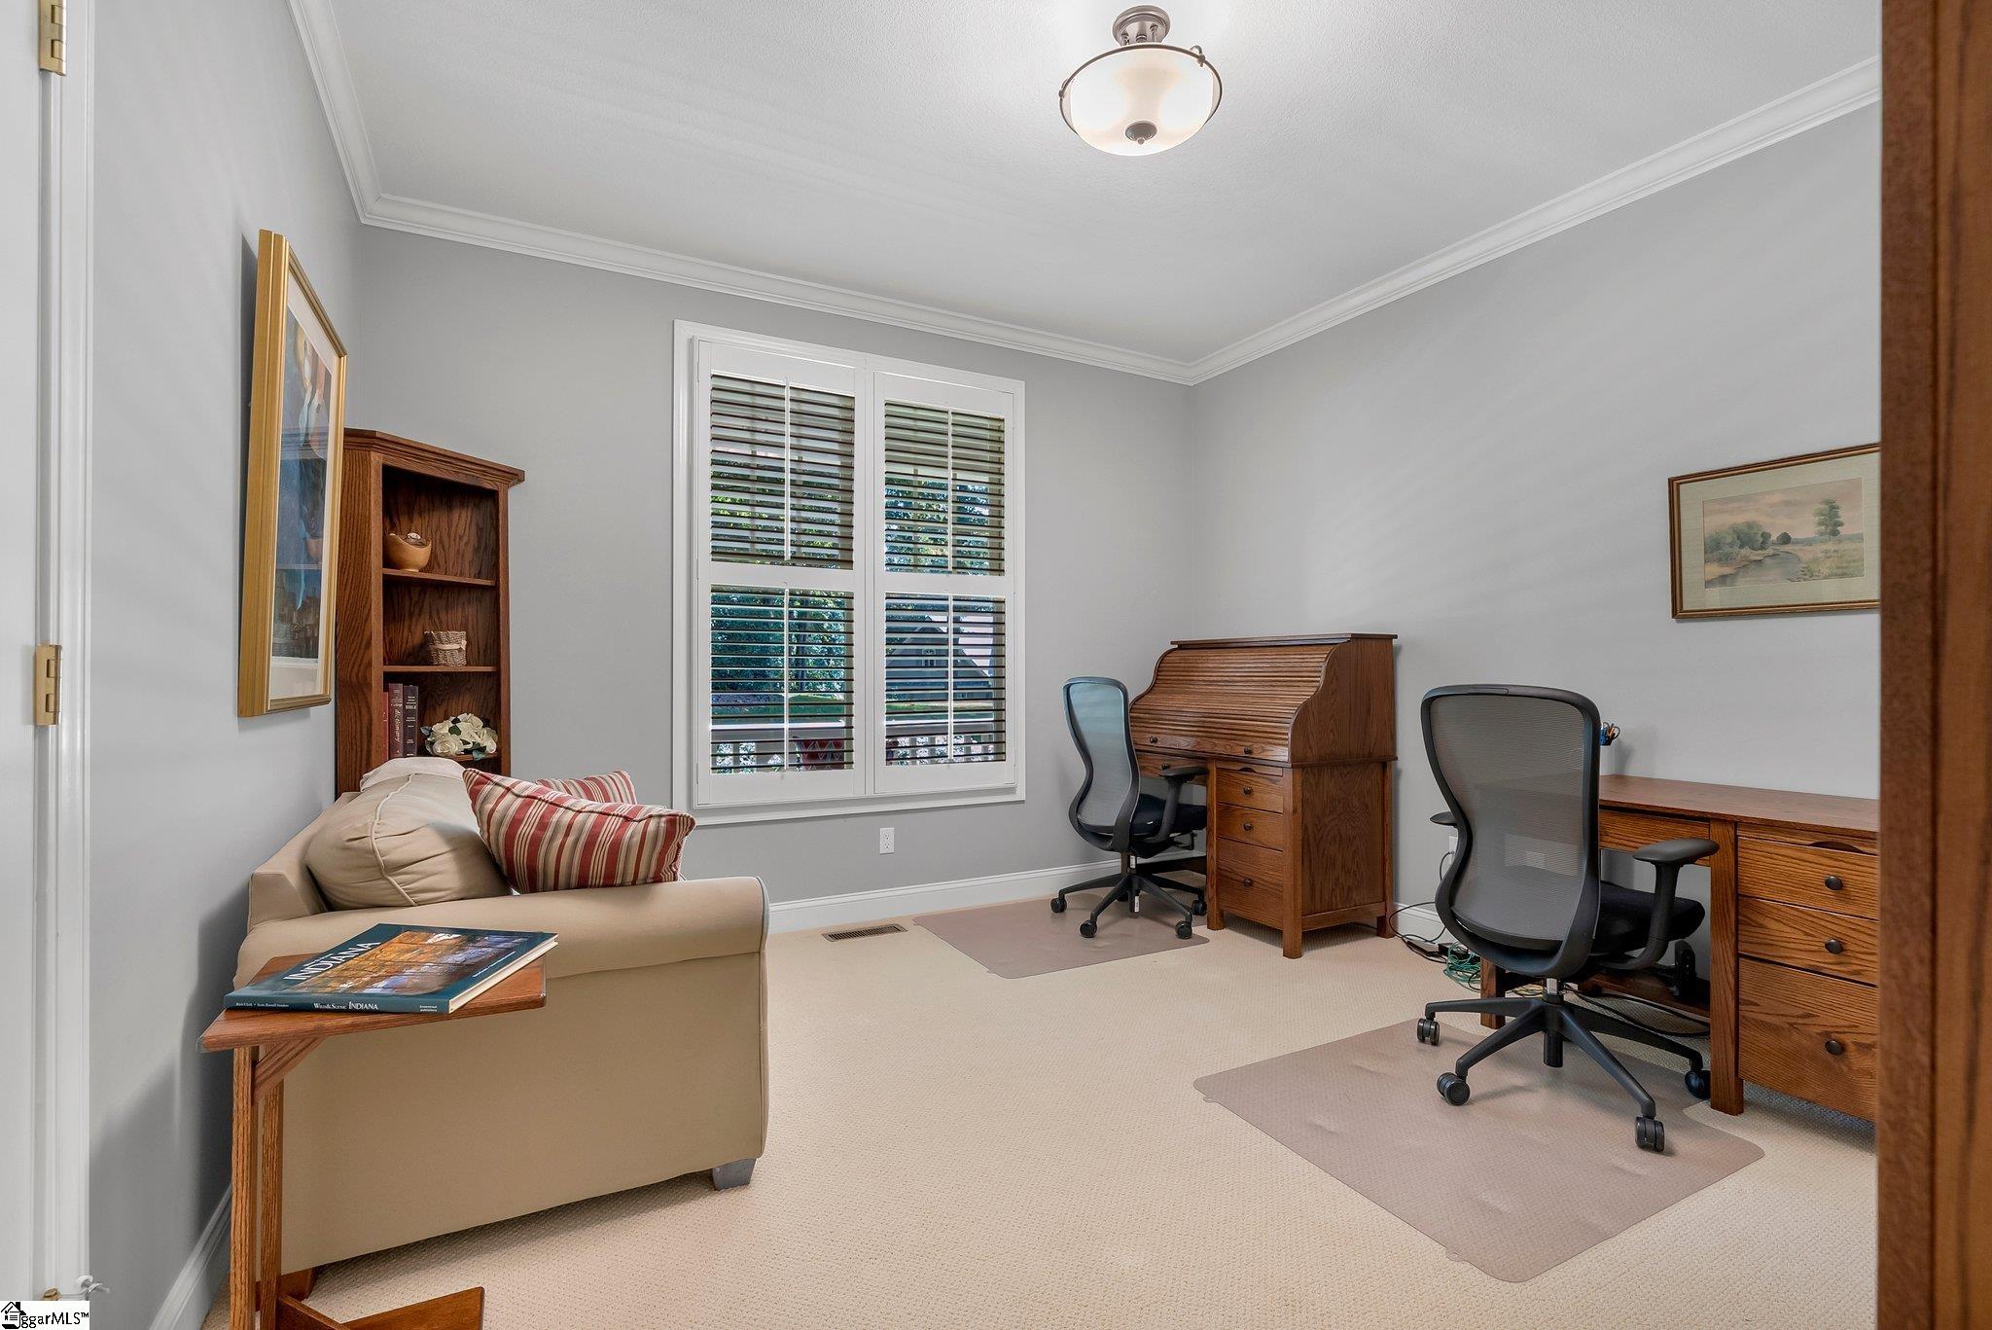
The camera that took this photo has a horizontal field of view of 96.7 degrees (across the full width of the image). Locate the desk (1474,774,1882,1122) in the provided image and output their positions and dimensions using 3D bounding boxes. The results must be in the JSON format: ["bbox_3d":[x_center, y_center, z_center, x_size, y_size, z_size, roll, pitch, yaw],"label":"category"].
[{"bbox_3d":[2.000,0.745,2.431,0.640,0.760,1.120,0,0,-29],"label":"desk"}]

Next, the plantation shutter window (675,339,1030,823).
[{"bbox_3d":[-0.561,-0.362,3.900,1.580,2.000,0.100,0,0,-29],"label":"plantation shutter window"}]

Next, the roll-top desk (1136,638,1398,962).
[{"bbox_3d":[1.138,0.505,4.006,0.635,1.250,1.110,0,0,-29],"label":"roll-top desk"}]

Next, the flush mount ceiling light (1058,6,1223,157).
[{"bbox_3d":[0.369,-1.468,2.245,0.415,0.297,0.415,0,0,0],"label":"flush mount ceiling light"}]

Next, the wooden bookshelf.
[{"bbox_3d":[-1.980,0.219,2.978,0.430,1.833,0.710,0,0,16],"label":"wooden bookshelf"}]

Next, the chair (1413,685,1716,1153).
[{"bbox_3d":[1.465,0.587,2.367,0.670,1.080,0.680,0,0,-31],"label":"chair"}]

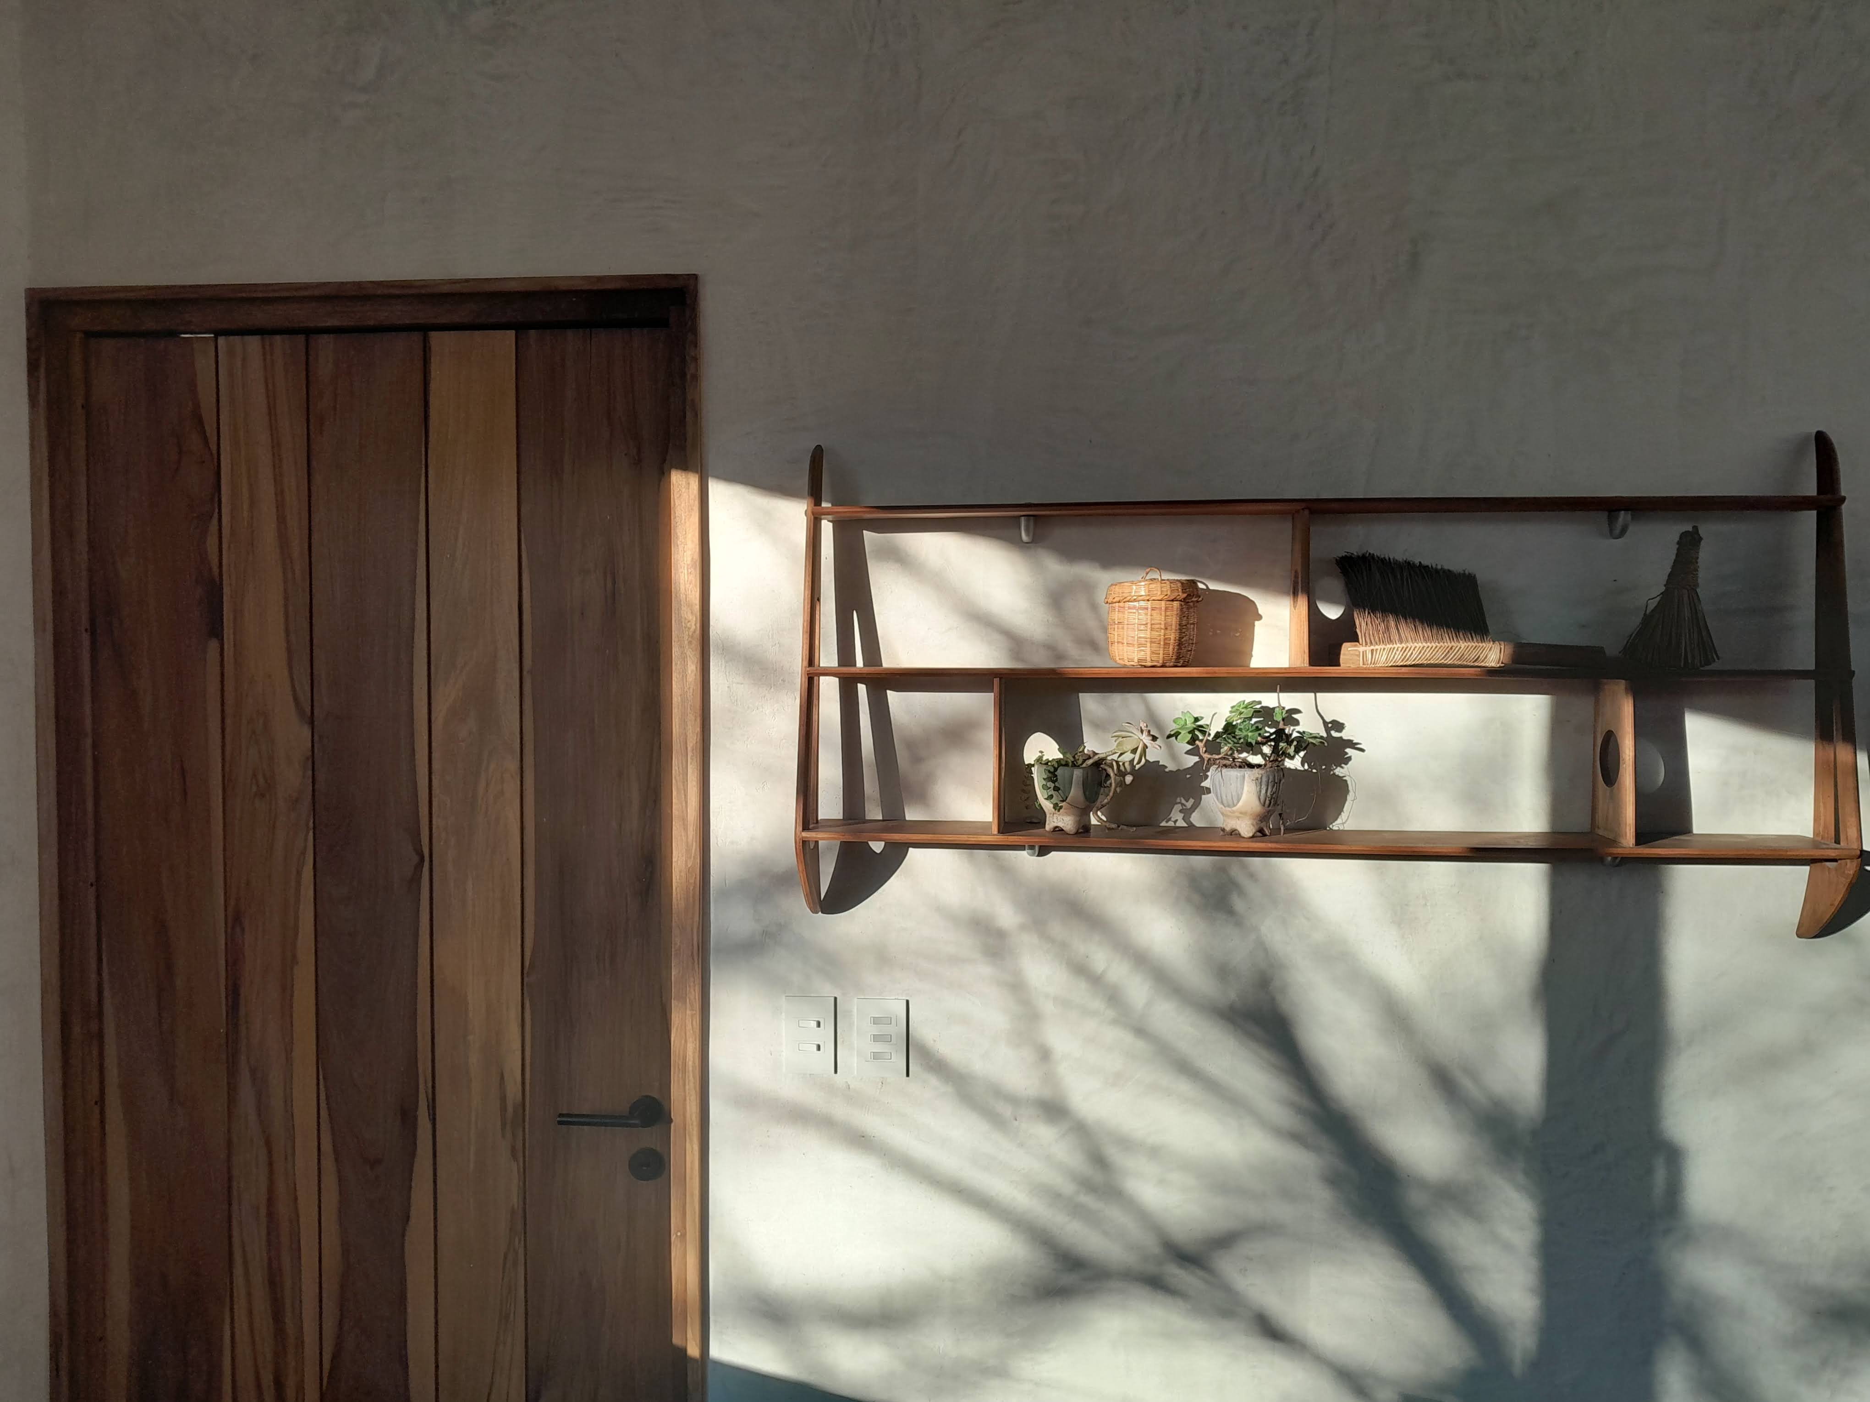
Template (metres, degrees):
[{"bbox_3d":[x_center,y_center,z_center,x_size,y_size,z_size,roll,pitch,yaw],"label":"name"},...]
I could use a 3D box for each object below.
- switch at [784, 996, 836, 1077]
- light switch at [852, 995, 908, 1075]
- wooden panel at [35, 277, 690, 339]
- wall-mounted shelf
[{"bbox_3d":[-0.185,0.498,2.178,0.077,0.114,0.010,0,2,6],"label":"switch"},{"bbox_3d":[-0.078,0.500,2.166,0.079,0.114,0.010,0,2,6],"label":"light switch"},{"bbox_3d":[-0.871,-0.603,2.244,1.055,0.062,0.090,0,2,6],"label":"wooden panel"},{"bbox_3d":[0.507,-0.024,2.006,1.388,0.692,0.166,0,2,6],"label":"wall-mounted shelf"}]

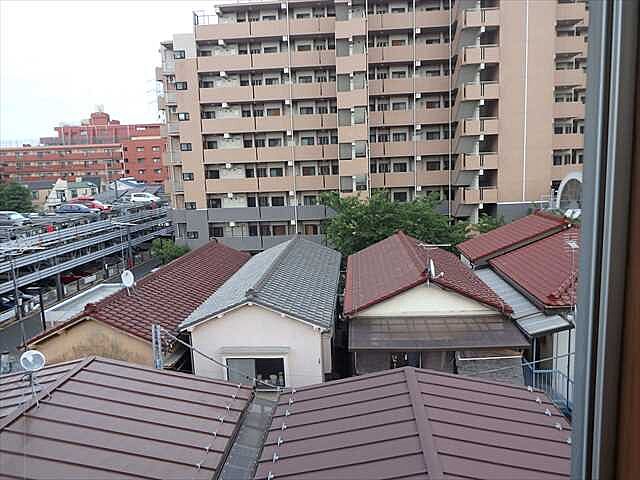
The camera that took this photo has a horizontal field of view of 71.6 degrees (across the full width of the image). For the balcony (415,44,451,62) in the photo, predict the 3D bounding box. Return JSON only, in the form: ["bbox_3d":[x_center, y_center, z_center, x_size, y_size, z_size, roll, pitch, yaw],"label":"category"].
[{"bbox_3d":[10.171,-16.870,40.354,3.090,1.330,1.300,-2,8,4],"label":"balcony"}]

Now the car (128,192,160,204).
[{"bbox_3d":[-25.593,-6.080,65.000,4.300,1.520,1.700,-1,7,8],"label":"car"}]

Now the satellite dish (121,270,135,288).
[{"bbox_3d":[-5.572,1.145,12.856,0.250,0.500,0.460,2,9,28],"label":"satellite dish"}]

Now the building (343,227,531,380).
[{"bbox_3d":[3.683,2.413,17.712,5.250,4.250,10.700,-1,8,5],"label":"building"}]

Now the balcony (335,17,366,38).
[{"bbox_3d":[2.642,-17.886,37.929,2.580,1.550,1.300,-1,8,5],"label":"balcony"}]

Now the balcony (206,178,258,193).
[{"bbox_3d":[-8.518,-5.371,43.874,5.140,1.350,1.300,-1,8,5],"label":"balcony"}]

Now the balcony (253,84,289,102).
[{"bbox_3d":[-4.525,-13.859,42.322,3.480,1.350,1.300,-1,8,5],"label":"balcony"}]

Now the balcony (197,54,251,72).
[{"bbox_3d":[-8.742,-16.379,41.519,4.920,1.380,1.300,-2,8,4],"label":"balcony"}]

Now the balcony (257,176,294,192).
[{"bbox_3d":[-4.157,-5.432,43.533,3.450,1.350,1.300,-1,8,5],"label":"balcony"}]

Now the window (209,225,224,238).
[{"bbox_3d":[-10.603,-0.871,45.454,1.500,1.250,0.150,-1,8,5],"label":"window"}]

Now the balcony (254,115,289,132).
[{"bbox_3d":[-4.192,-10.927,41.984,3.350,1.360,1.300,-2,8,4],"label":"balcony"}]

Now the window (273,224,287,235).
[{"bbox_3d":[-4.014,-0.999,44.222,1.400,1.050,0.120,-2,8,4],"label":"window"}]

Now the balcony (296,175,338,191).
[{"bbox_3d":[-0.201,-5.504,43.078,3.927,1.350,1.300,-1,7,4],"label":"balcony"}]

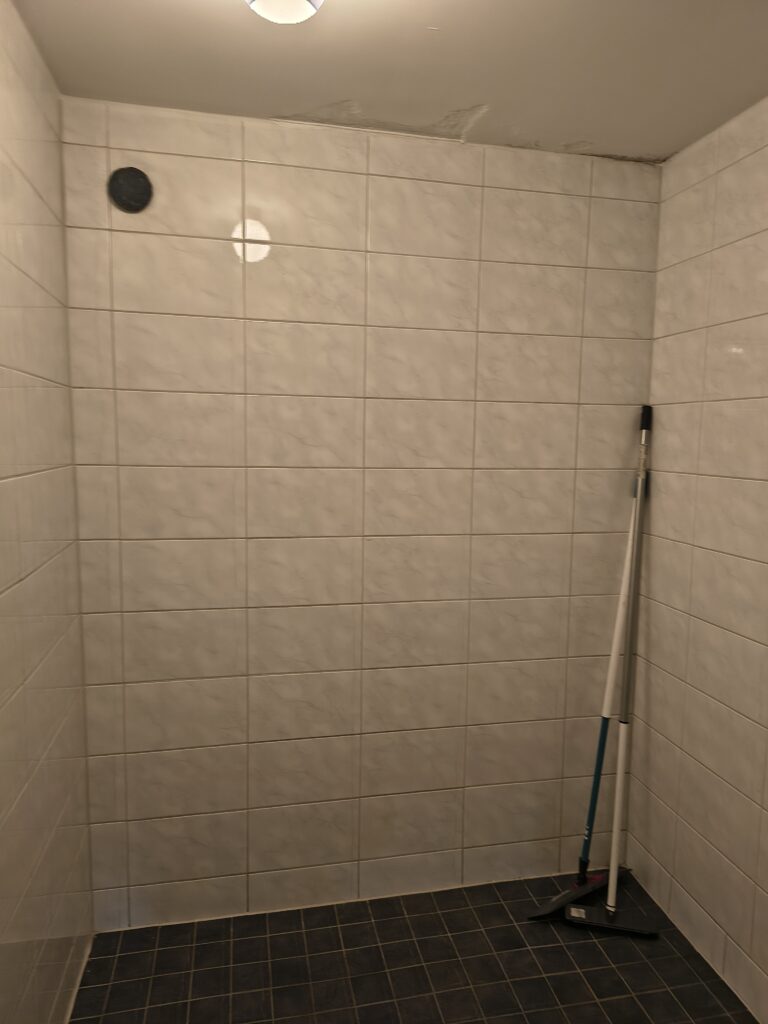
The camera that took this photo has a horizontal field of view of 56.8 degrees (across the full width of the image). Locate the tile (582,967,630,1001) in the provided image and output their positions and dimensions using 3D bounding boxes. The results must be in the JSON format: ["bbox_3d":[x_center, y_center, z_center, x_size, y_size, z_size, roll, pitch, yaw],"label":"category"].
[{"bbox_3d":[0.583,1.235,1.857,0.098,0.010,0.098,-1,6,-12],"label":"tile"}]

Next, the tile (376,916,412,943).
[{"bbox_3d":[0.027,1.210,2.047,0.097,0.009,0.097,0,7,-13],"label":"tile"}]

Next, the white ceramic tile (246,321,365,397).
[{"bbox_3d":[-0.215,-0.422,1.959,0.330,0.199,0.009,-1,7,-13],"label":"white ceramic tile"}]

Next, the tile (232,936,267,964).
[{"bbox_3d":[-0.365,1.205,1.945,0.097,0.009,0.097,0,6,-12],"label":"tile"}]

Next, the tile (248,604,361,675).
[{"bbox_3d":[-0.229,0.372,2.065,0.332,0.198,0.010,-1,7,-13],"label":"tile"}]

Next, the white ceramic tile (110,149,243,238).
[{"bbox_3d":[-0.532,-0.817,1.845,0.331,0.197,0.009,-1,7,-13],"label":"white ceramic tile"}]

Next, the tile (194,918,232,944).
[{"bbox_3d":[-0.486,1.206,2.037,0.098,0.010,0.098,-1,6,-12],"label":"tile"}]

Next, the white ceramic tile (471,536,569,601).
[{"bbox_3d":[0.425,0.167,2.179,0.330,0.197,0.009,-1,7,-13],"label":"white ceramic tile"}]

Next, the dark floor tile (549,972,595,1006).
[{"bbox_3d":[0.481,1.230,1.826,0.097,0.009,0.097,0,6,-12],"label":"dark floor tile"}]

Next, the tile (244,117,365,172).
[{"bbox_3d":[-0.206,-0.979,1.906,0.331,0.112,0.010,-1,7,-13],"label":"tile"}]

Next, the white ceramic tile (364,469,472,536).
[{"bbox_3d":[0.103,-0.030,2.088,0.330,0.197,0.010,0,7,-13],"label":"white ceramic tile"}]

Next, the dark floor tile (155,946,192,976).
[{"bbox_3d":[-0.567,1.218,1.920,0.099,0.009,0.099,-1,7,-13],"label":"dark floor tile"}]

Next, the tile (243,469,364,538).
[{"bbox_3d":[-0.221,-0.026,2.012,0.331,0.197,0.009,-1,7,-13],"label":"tile"}]

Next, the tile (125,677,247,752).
[{"bbox_3d":[-0.556,0.572,2.006,0.330,0.197,0.009,-1,7,-13],"label":"tile"}]

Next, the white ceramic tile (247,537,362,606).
[{"bbox_3d":[-0.225,0.172,2.038,0.330,0.197,0.010,0,7,-13],"label":"white ceramic tile"}]

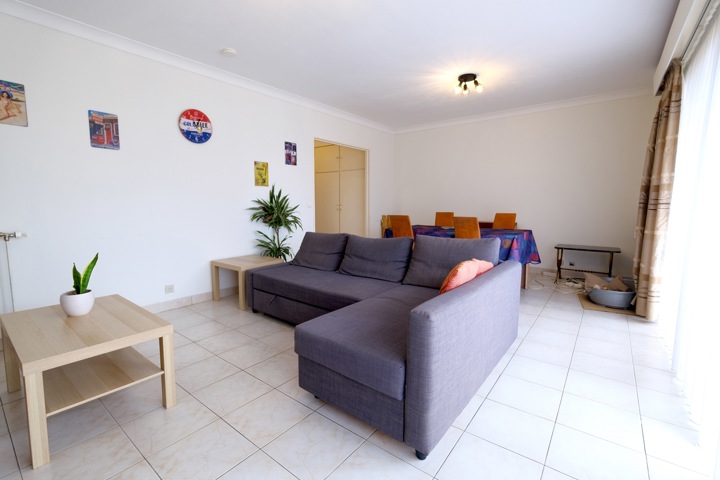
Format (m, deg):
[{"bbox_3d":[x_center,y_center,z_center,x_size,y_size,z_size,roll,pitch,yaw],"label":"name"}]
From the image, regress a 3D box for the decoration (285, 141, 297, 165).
[{"bbox_3d":[-0.942,-1.189,4.148,0.020,0.298,0.189,5,8,38],"label":"decoration"}]

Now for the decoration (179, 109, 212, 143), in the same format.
[{"bbox_3d":[-1.726,-1.206,3.186,0.035,0.346,0.333,5,8,38],"label":"decoration"}]

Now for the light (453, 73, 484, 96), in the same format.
[{"bbox_3d":[1.230,-1.796,3.458,0.313,0.191,0.308,5,8,38],"label":"light"}]

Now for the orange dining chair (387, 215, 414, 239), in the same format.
[{"bbox_3d":[0.637,0.158,3.849,0.390,0.940,0.490,5,8,38],"label":"orange dining chair"}]

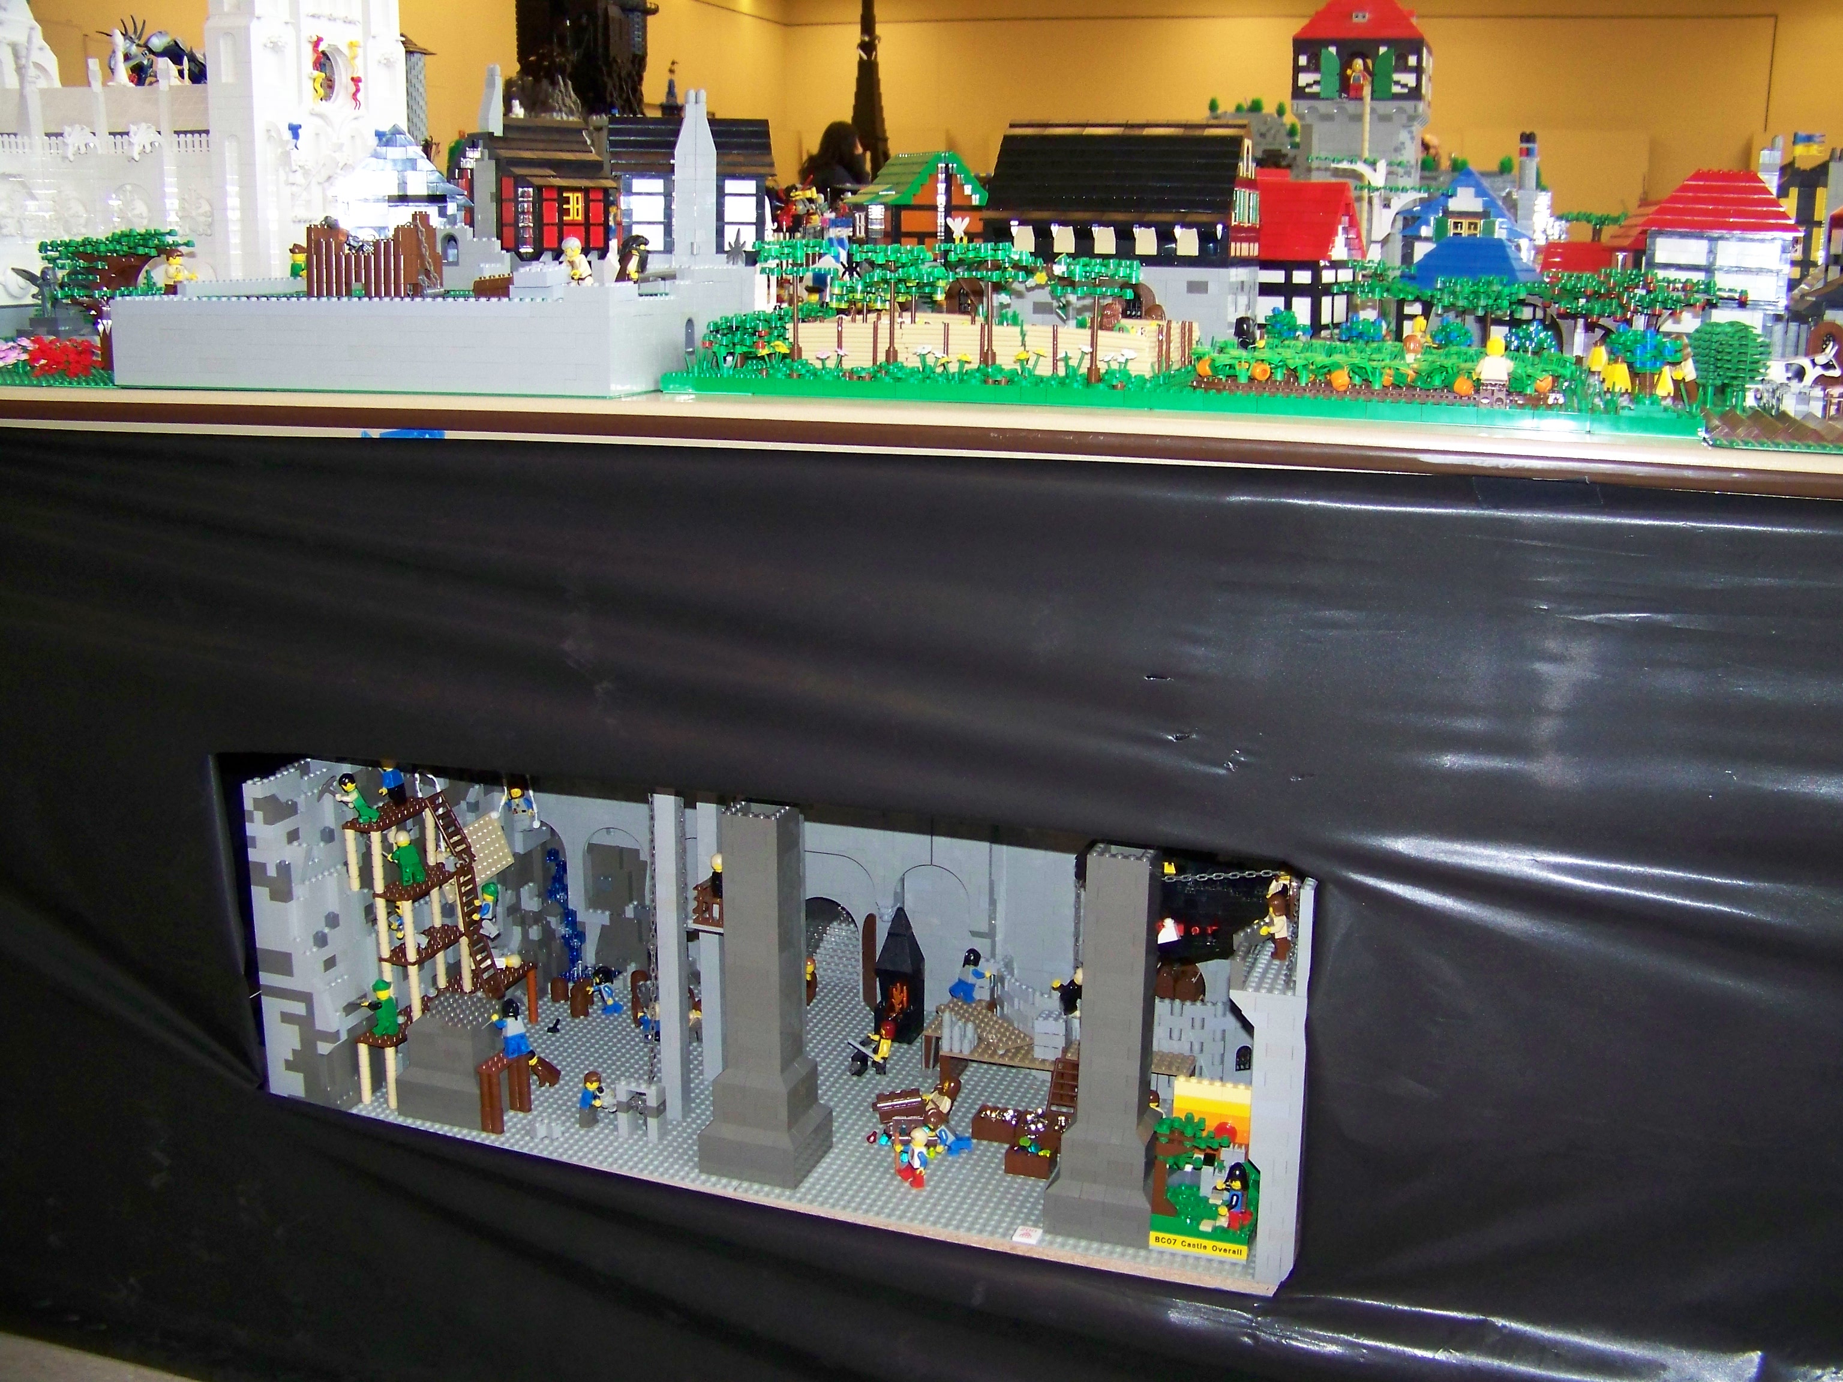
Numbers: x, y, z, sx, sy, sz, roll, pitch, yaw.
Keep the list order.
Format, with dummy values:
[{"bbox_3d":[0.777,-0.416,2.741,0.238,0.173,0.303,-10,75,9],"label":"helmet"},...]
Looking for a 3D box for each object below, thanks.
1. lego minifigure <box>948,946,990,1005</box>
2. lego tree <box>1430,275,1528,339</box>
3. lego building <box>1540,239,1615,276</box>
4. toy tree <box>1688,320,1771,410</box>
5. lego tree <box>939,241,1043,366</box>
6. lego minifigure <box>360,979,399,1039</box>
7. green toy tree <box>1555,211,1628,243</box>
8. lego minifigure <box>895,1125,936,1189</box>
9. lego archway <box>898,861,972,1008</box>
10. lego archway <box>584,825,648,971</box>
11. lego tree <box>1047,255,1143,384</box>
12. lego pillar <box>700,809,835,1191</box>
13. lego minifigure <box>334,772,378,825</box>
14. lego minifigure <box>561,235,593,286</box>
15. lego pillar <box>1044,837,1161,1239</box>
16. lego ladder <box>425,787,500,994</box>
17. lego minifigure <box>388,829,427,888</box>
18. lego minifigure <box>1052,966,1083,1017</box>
[{"bbox_3d":[0.038,0.230,1.552,0.026,0.041,0.024,-6,14,-26],"label":"lego minifigure"},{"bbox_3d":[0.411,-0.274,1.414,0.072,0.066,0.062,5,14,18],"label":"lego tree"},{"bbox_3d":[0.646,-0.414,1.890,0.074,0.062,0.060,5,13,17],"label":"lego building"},{"bbox_3d":[0.469,-0.189,1.113,0.047,0.053,0.046,5,14,18],"label":"toy tree"},{"bbox_3d":[0.045,-0.237,1.176,0.064,0.077,0.057,5,14,18],"label":"lego tree"},{"bbox_3d":[-0.401,0.235,1.424,0.024,0.042,0.024,8,15,30],"label":"lego minifigure"},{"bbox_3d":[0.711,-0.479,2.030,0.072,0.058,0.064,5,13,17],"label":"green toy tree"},{"bbox_3d":[-0.005,0.319,1.312,0.023,0.042,0.026,-6,14,-29],"label":"lego minifigure"},{"bbox_3d":[0.011,0.205,1.606,0.066,0.130,0.018,5,14,18],"label":"lego archway"},{"bbox_3d":[-0.268,0.181,1.700,0.066,0.130,0.018,5,14,18],"label":"lego archway"},{"bbox_3d":[0.105,-0.221,1.148,0.057,0.079,0.054,5,14,18],"label":"lego tree"},{"bbox_3d":[-0.107,0.204,1.310,0.072,0.261,0.072,5,14,18],"label":"lego pillar"},{"bbox_3d":[-0.422,0.080,1.433,0.025,0.042,0.024,-22,14,-7],"label":"lego minifigure"},{"bbox_3d":[-0.224,-0.278,1.255,0.023,0.041,0.018,0,21,30],"label":"lego minifigure"},{"bbox_3d":[0.128,0.225,1.252,0.072,0.261,0.072,5,13,18],"label":"lego pillar"},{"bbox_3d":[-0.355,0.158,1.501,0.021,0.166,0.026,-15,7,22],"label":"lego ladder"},{"bbox_3d":[-0.390,0.127,1.454,0.024,0.042,0.021,-14,14,-27],"label":"lego minifigure"},{"bbox_3d":[0.114,0.225,1.445,0.023,0.041,0.019,-7,15,-29],"label":"lego minifigure"}]

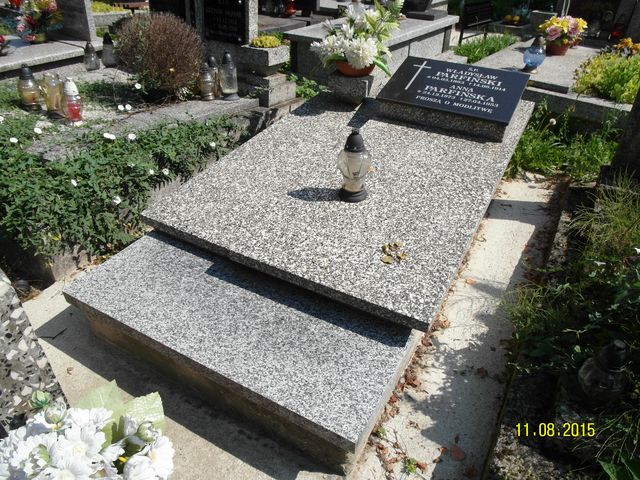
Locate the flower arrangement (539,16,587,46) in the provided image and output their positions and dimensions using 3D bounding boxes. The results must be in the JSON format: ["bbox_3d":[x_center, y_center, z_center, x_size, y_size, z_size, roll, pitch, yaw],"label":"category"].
[{"bbox_3d":[2.004,-1.751,3.647,0.390,0.210,0.360,18,37,24],"label":"flower arrangement"}]

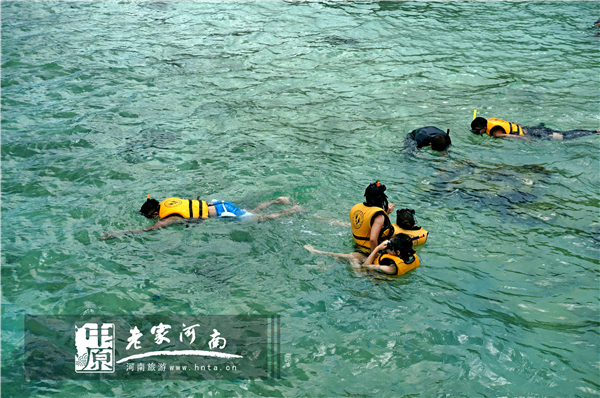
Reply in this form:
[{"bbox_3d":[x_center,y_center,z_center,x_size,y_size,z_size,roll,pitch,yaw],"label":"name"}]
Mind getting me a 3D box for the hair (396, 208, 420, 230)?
[{"bbox_3d":[1.112,0.210,10.398,0.200,0.220,0.220,2,22,5],"label":"hair"}]

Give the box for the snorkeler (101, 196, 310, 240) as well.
[{"bbox_3d":[-1.085,0.195,11.300,2.150,0.420,0.750,-4,22,-9],"label":"snorkeler"}]

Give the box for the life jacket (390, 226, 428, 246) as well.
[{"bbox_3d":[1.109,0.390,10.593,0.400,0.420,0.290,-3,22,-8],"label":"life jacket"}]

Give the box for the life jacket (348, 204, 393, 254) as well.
[{"bbox_3d":[0.732,0.302,10.385,0.330,0.480,0.420,-16,27,-34],"label":"life jacket"}]

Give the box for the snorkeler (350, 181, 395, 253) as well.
[{"bbox_3d":[0.763,0.503,10.394,0.450,1.450,0.480,-16,27,-34],"label":"snorkeler"}]

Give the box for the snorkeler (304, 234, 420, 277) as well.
[{"bbox_3d":[0.656,0.651,10.295,1.100,0.800,0.520,10,24,23],"label":"snorkeler"}]

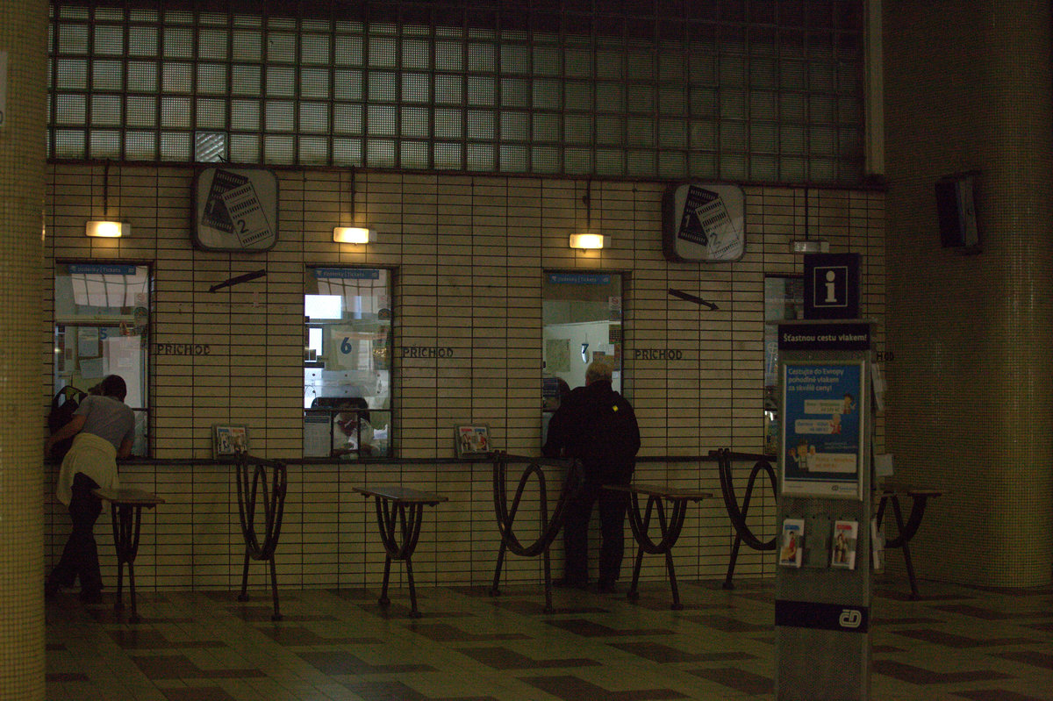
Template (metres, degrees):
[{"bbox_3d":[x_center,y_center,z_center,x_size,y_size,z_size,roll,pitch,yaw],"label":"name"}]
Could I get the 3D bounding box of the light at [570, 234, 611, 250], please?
[{"bbox_3d":[0.479,-0.815,14.899,0.318,0.119,0.120,1,-1,-16],"label":"light"}]

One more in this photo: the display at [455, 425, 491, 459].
[{"bbox_3d":[-0.389,0.673,14.675,0.247,0.252,0.140,1,-2,-17],"label":"display"}]

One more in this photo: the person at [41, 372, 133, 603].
[{"bbox_3d":[-2.989,0.928,13.569,0.606,1.540,0.620,1,-1,-16],"label":"person"}]

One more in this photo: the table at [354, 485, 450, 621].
[{"bbox_3d":[-0.834,1.317,13.009,0.325,0.775,1.290,1,-2,-17],"label":"table"}]

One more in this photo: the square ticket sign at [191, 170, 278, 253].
[{"bbox_3d":[-2.073,-0.995,14.145,0.601,0.611,0.190,1,-1,-16],"label":"square ticket sign"}]

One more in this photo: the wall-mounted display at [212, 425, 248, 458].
[{"bbox_3d":[-2.105,0.653,14.133,0.246,0.252,0.140,1,-2,-17],"label":"wall-mounted display"}]

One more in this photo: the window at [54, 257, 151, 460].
[{"bbox_3d":[-2.998,0.065,14.077,0.695,1.402,0.130,1,-1,-16],"label":"window"}]

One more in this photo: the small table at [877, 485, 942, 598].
[{"bbox_3d":[2.497,1.353,14.133,0.310,0.750,1.380,1,-1,-16],"label":"small table"}]

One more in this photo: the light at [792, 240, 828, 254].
[{"bbox_3d":[2.197,-0.805,15.385,0.319,0.110,0.120,1,-1,-16],"label":"light"}]

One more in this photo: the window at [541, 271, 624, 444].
[{"bbox_3d":[0.427,0.097,15.050,0.661,1.426,0.130,1,-1,-16],"label":"window"}]

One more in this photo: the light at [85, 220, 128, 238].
[{"bbox_3d":[-2.930,-0.844,13.925,0.315,0.118,0.100,1,-2,-17],"label":"light"}]

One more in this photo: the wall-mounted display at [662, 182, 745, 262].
[{"bbox_3d":[1.363,-0.969,15.224,0.595,0.595,0.220,1,-2,-17],"label":"wall-mounted display"}]

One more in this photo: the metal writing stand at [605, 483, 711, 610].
[{"bbox_3d":[0.869,1.334,13.535,0.325,0.775,1.240,1,-2,-17],"label":"metal writing stand"}]

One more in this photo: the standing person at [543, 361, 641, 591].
[{"bbox_3d":[0.481,0.912,14.513,0.660,1.673,0.500,1,-2,-17],"label":"standing person"}]

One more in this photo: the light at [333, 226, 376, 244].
[{"bbox_3d":[-1.245,-0.833,14.413,0.311,0.122,0.120,1,-1,-16],"label":"light"}]

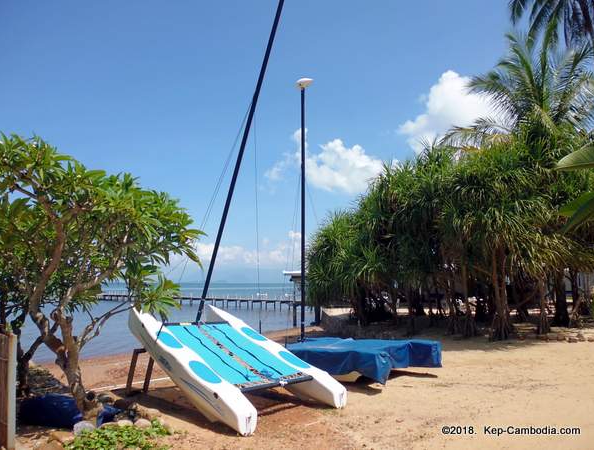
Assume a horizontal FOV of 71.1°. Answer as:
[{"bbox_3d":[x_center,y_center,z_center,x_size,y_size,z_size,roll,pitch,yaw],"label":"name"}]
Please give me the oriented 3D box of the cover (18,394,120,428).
[{"bbox_3d":[-2.740,2.203,5.043,1.150,0.350,0.600,3,-8,-17],"label":"cover"}]

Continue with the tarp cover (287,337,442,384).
[{"bbox_3d":[1.023,2.555,8.270,2.800,0.560,2.100,-7,-10,39],"label":"tarp cover"}]

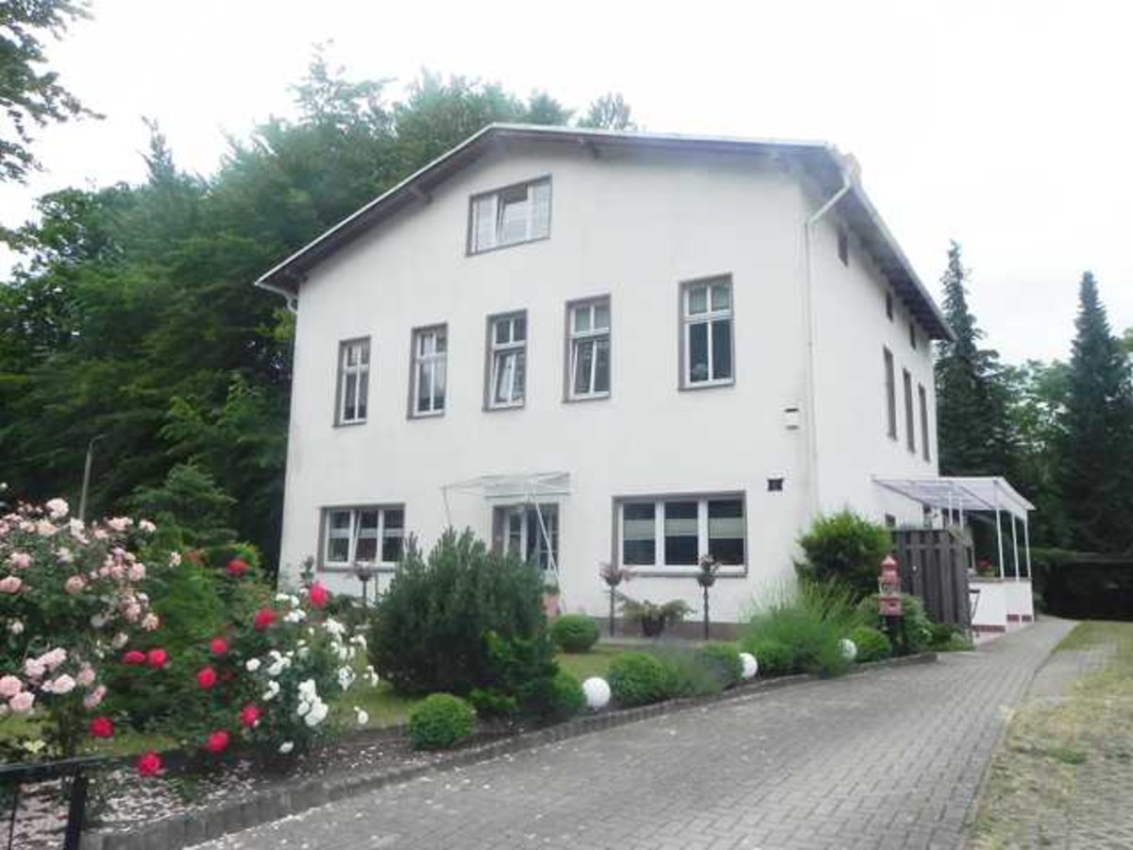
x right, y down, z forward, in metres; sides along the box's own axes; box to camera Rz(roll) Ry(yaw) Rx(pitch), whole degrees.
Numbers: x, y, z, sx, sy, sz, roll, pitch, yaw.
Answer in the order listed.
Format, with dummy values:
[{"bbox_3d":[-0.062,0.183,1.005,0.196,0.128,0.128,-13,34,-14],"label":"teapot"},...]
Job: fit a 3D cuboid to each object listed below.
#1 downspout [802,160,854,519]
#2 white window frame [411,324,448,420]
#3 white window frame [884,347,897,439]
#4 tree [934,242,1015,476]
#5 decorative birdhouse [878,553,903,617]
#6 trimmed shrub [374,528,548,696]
[{"bbox_3d":[4.237,-0.300,13.401,0.800,7.400,0.140,-5,-11,32],"label":"downspout"},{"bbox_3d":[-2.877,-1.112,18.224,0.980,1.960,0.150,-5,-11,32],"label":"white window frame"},{"bbox_3d":[7.563,-0.698,19.983,0.150,2.050,1.100,-5,-12,31],"label":"white window frame"},{"bbox_3d":[15.404,-0.266,32.776,4.000,14.280,4.000,1,-10,0],"label":"tree"},{"bbox_3d":[4.058,2.002,10.647,0.295,0.770,0.295,-4,-11,24],"label":"decorative birdhouse"},{"bbox_3d":[-1.089,1.818,8.584,1.777,1.522,1.635,1,-10,0],"label":"trimmed shrub"}]

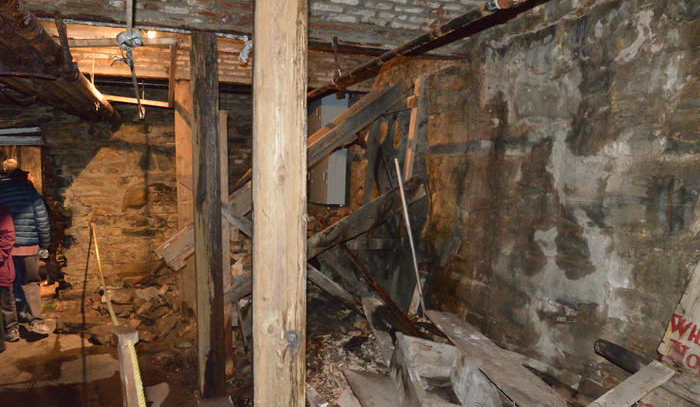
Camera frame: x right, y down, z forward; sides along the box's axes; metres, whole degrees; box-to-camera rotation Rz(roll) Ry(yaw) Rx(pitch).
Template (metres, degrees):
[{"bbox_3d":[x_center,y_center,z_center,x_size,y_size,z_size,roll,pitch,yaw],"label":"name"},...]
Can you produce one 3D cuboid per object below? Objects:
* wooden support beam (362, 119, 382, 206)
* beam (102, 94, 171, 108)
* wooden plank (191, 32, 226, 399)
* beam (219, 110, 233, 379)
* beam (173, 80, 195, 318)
[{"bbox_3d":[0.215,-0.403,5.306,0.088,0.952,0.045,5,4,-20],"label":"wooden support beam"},{"bbox_3d":[-2.002,-0.948,4.893,0.606,0.042,0.080,1,3,-38],"label":"beam"},{"bbox_3d":[-0.953,0.098,3.522,0.160,2.406,0.160,-2,4,-20],"label":"wooden plank"},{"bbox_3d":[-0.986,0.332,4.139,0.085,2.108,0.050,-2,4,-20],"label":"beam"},{"bbox_3d":[-1.779,-0.028,5.703,0.190,2.557,0.190,-2,4,-20],"label":"beam"}]

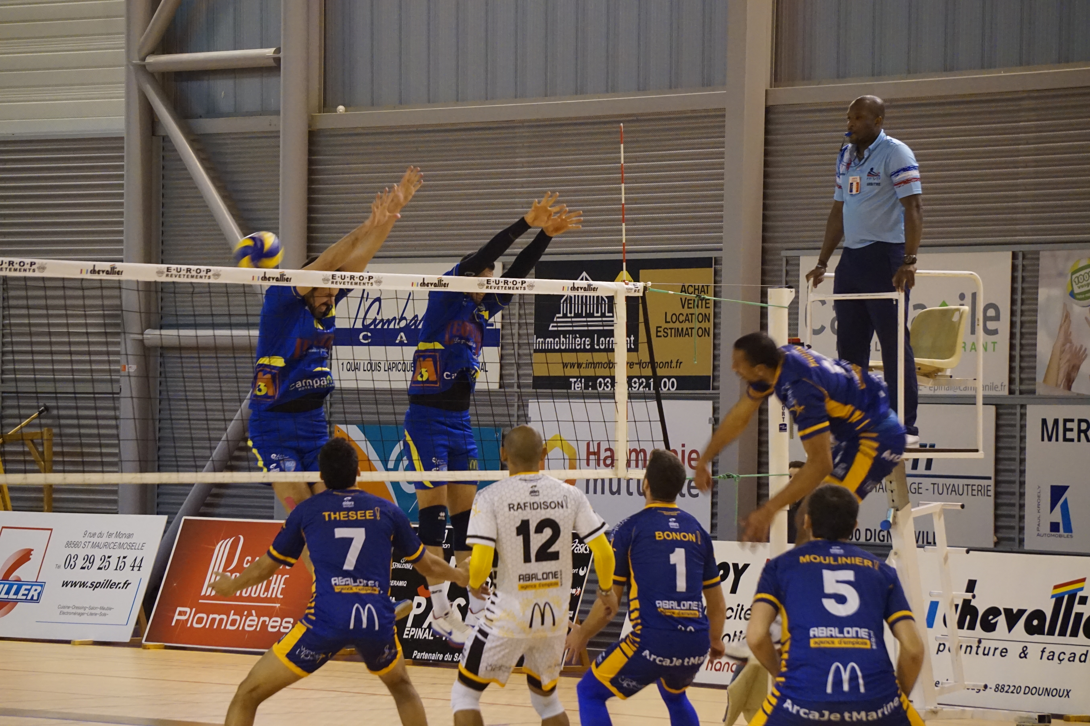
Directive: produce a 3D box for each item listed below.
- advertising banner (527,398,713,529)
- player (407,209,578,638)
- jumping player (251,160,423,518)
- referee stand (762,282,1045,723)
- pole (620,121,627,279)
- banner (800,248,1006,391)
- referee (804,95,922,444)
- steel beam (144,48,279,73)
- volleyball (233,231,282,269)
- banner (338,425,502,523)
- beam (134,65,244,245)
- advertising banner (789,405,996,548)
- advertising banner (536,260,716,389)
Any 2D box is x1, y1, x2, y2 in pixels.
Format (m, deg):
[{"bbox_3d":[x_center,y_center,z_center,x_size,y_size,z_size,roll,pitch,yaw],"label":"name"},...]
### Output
[{"bbox_3d":[0.583,0.786,37.953,0.030,0.980,2.030,2,-1,-43],"label":"advertising banner"},{"bbox_3d":[-0.268,0.289,24.800,0.540,2.260,0.920,2,-1,-43],"label":"player"},{"bbox_3d":[-1.074,0.171,24.162,0.680,2.250,0.900,1,-1,-42],"label":"jumping player"},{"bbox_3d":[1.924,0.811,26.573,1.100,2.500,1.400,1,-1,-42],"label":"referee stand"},{"bbox_3d":[0.408,-0.314,25.170,0.010,1.800,0.010,-1,0,-43],"label":"pole"},{"bbox_3d":[2.581,-0.279,35.390,0.030,1.000,2.000,1,-1,-42],"label":"banner"},{"bbox_3d":[1.734,-0.499,26.400,0.450,1.840,0.670,2,-1,-43],"label":"referee"},{"bbox_3d":[-2.794,-2.539,41.443,0.140,0.140,1.711,2,-1,-43],"label":"steel beam"},{"bbox_3d":[-1.404,-0.537,24.200,0.210,0.210,0.210,1,-1,0],"label":"volleyball"},{"bbox_3d":[-1.012,0.886,39.277,0.030,0.770,2.020,1,-1,-42],"label":"banner"},{"bbox_3d":[-2.886,-1.526,41.518,0.135,2.500,0.135,2,-43,-43],"label":"beam"},{"bbox_3d":[2.495,0.810,35.453,0.030,1.000,2.000,1,-1,-42],"label":"advertising banner"},{"bbox_3d":[0.598,-0.291,37.554,0.030,1.000,2.000,1,-1,-42],"label":"advertising banner"}]

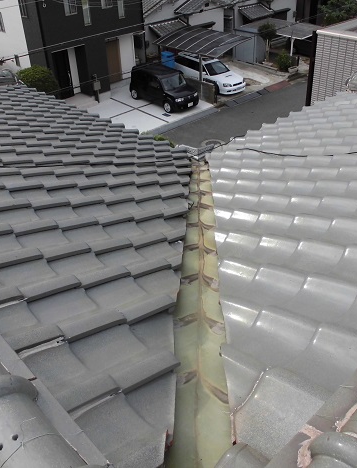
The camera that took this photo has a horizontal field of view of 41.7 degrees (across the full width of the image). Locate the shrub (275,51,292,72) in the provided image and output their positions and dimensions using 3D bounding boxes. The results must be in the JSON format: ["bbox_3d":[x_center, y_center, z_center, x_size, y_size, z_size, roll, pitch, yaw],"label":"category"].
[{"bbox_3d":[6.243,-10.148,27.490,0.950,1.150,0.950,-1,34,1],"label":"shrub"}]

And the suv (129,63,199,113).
[{"bbox_3d":[-0.689,-7.282,23.371,1.690,1.650,3.870,-26,41,-31],"label":"suv"}]

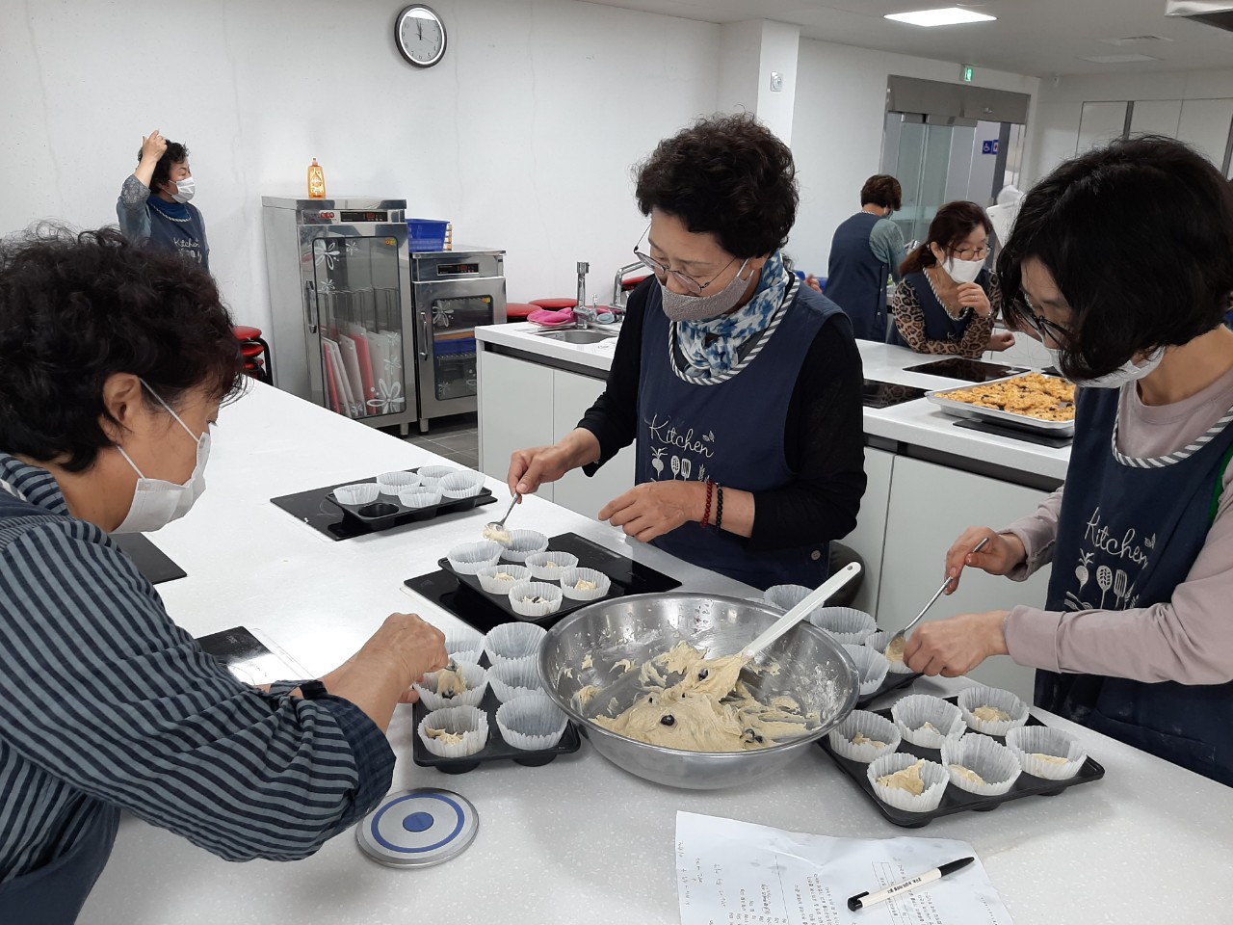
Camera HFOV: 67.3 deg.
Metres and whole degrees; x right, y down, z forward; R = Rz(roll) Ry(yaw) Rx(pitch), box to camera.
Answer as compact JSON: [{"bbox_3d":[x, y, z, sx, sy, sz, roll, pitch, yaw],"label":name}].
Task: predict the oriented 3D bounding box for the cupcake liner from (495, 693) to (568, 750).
[{"bbox_3d":[-0.095,0.306,1.052,0.081,0.045,0.081,1,17,0],"label":"cupcake liner"}]

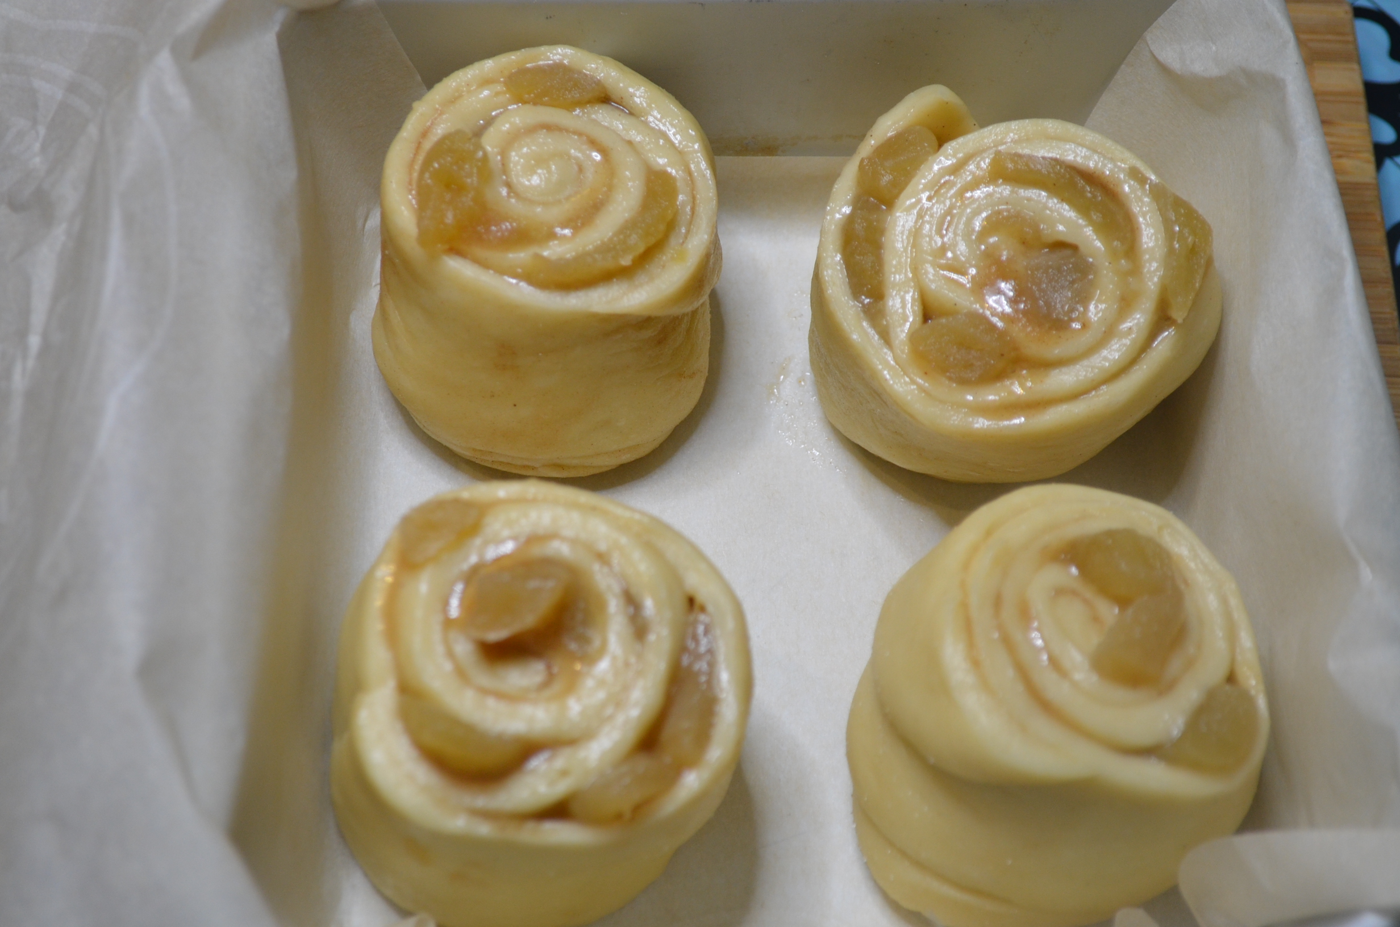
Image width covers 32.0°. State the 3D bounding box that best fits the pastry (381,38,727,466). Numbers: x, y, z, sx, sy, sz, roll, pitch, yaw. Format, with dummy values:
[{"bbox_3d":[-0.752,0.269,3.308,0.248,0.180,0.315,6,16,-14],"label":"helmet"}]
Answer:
[{"bbox_3d":[-0.031,-0.043,0.521,0.071,0.062,0.070,0,56,0],"label":"pastry"}]

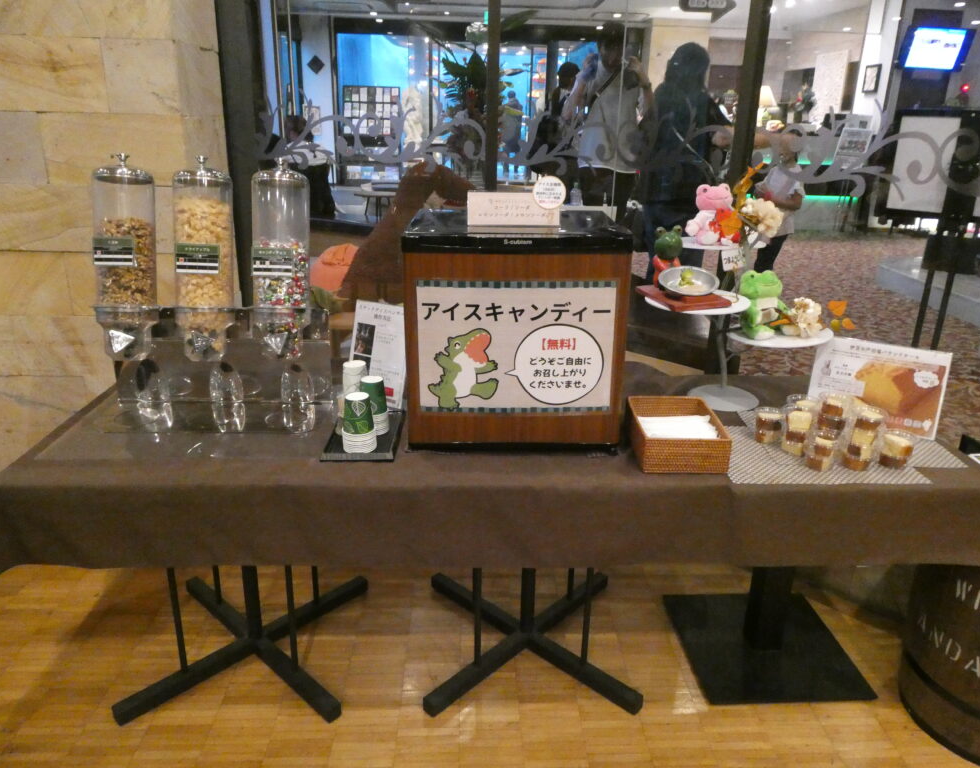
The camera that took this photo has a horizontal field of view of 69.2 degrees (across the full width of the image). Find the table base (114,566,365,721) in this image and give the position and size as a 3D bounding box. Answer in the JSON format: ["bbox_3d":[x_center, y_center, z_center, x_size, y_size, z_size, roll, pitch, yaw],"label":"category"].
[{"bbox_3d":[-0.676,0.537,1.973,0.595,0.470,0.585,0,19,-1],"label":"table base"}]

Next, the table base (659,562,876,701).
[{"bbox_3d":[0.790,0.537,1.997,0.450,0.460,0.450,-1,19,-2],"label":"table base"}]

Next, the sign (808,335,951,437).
[{"bbox_3d":[0.957,-0.001,1.770,0.300,0.212,0.030,13,0,33],"label":"sign"}]

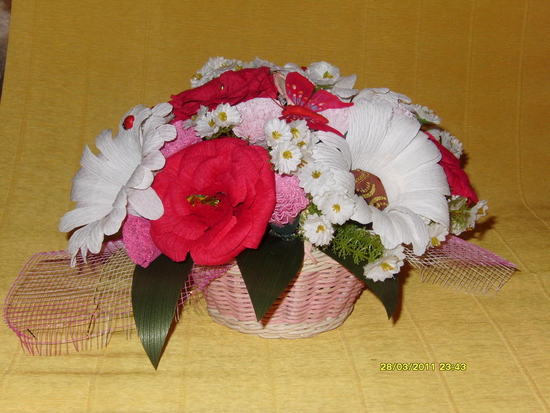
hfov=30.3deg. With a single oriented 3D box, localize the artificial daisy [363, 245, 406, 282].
[{"bbox_3d":[0.085,0.044,0.790,0.033,0.028,0.017,-6,8,-17],"label":"artificial daisy"}]

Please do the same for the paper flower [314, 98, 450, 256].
[{"bbox_3d":[0.085,-0.022,0.800,0.112,0.120,0.050,-9,-12,-27],"label":"paper flower"}]

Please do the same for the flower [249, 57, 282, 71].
[{"bbox_3d":[-0.007,-0.125,0.900,0.029,0.014,0.029,3,9,-1],"label":"flower"}]

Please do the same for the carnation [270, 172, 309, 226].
[{"bbox_3d":[0.010,-0.005,0.800,0.038,0.044,0.036,-1,-11,-3],"label":"carnation"}]

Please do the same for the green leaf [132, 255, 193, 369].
[{"bbox_3d":[-0.091,0.084,0.822,0.048,0.096,0.022,2,-9,6],"label":"green leaf"}]

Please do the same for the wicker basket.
[{"bbox_3d":[0.004,0.052,0.906,0.155,0.090,0.155,0,19,0],"label":"wicker basket"}]

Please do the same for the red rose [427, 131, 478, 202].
[{"bbox_3d":[0.144,-0.029,0.870,0.055,0.082,0.082,-32,8,21],"label":"red rose"}]

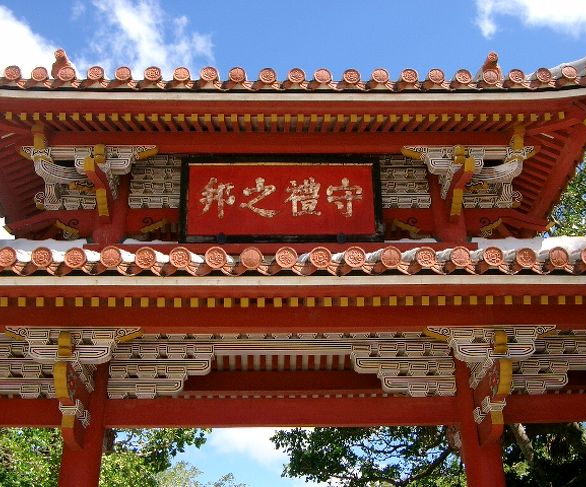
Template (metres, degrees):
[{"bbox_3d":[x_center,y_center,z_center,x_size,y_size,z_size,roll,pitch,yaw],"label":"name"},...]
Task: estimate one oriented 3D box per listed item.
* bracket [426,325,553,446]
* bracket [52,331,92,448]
[{"bbox_3d":[1.727,1.224,6.045,1.130,0.860,0.780,0,-30,-2],"label":"bracket"},{"bbox_3d":[-1.871,1.258,5.919,0.170,0.800,0.800,0,-30,-2],"label":"bracket"}]

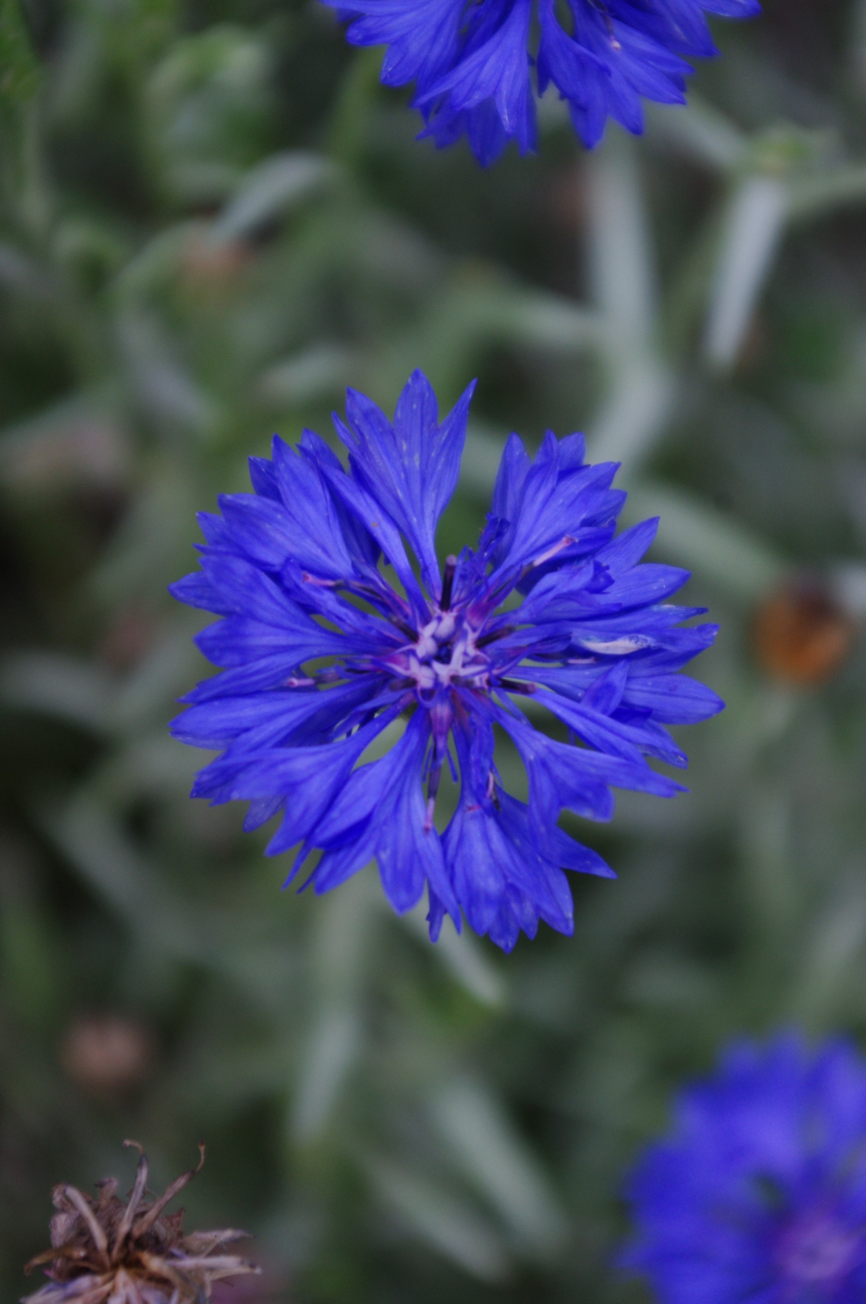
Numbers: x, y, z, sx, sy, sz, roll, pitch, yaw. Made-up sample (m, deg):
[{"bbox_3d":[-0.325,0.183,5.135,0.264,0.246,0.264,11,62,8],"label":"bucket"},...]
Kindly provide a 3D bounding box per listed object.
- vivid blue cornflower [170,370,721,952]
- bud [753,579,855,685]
[{"bbox_3d":[0.001,0.001,0.242,0.044,0.024,0.046,0,78,0],"label":"vivid blue cornflower"},{"bbox_3d":[0.044,-0.002,0.350,0.012,0.013,0.012,0,55,0],"label":"bud"}]

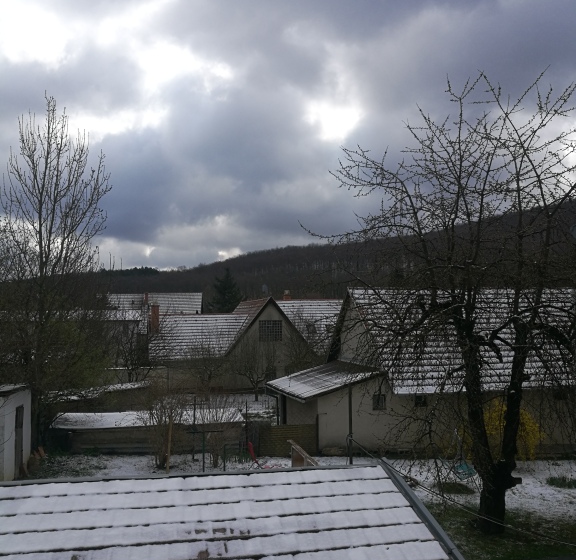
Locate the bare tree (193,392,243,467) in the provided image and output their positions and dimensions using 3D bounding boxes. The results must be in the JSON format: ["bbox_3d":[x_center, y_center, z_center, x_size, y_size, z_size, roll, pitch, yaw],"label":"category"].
[{"bbox_3d":[-2.083,4.418,17.700,1.450,2.150,1.400,0,-2,-12],"label":"bare tree"}]

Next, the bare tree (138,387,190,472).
[{"bbox_3d":[-3.587,4.343,17.400,1.450,2.400,1.400,0,-2,-12],"label":"bare tree"}]

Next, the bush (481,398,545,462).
[{"bbox_3d":[7.500,5.017,20.100,2.000,2.050,1.500,0,-2,-12],"label":"bush"}]

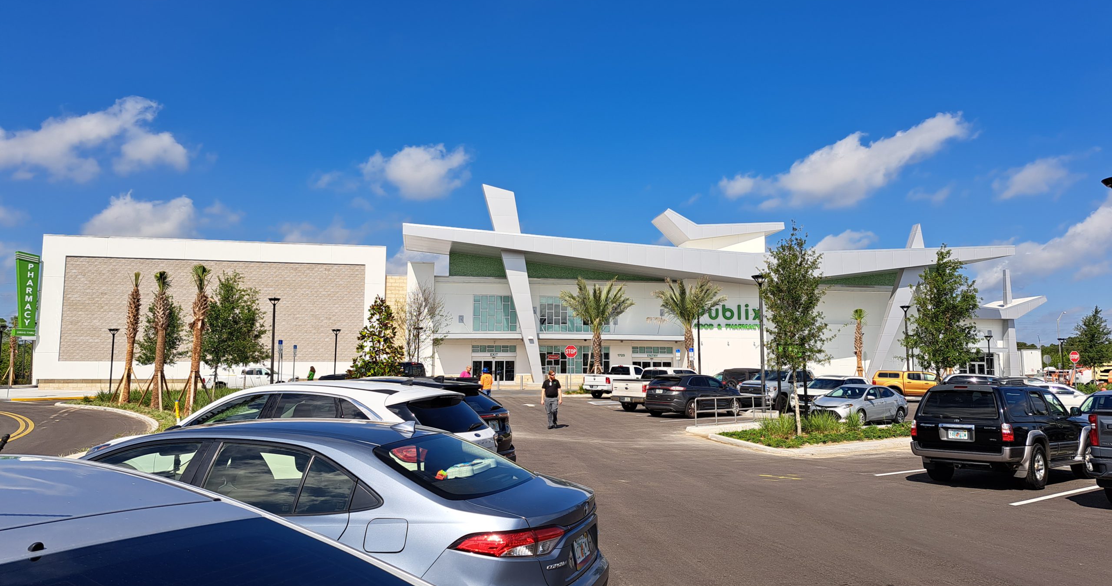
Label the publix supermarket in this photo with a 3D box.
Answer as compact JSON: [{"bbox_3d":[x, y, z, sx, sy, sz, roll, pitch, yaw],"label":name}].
[{"bbox_3d":[0.194,1.863,87.837,86.200,16.850,50.000,1,-6,-11],"label":"publix supermarket"}]

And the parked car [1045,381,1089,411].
[{"bbox_3d":[23.076,5.041,36.473,4.700,1.460,1.820,-2,-6,21],"label":"parked car"}]

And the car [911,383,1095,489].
[{"bbox_3d":[8.713,2.653,14.755,4.660,1.760,1.780,5,-8,-39],"label":"car"}]

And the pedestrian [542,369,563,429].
[{"bbox_3d":[-0.102,3.105,22.700,0.580,1.762,0.420,0,-6,0],"label":"pedestrian"}]

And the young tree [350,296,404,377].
[{"bbox_3d":[-5.801,1.965,24.931,1.750,3.810,1.750,1,-6,-13],"label":"young tree"}]

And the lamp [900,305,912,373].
[{"bbox_3d":[21.931,3.567,48.392,0.650,5.740,0.650,-3,-7,24],"label":"lamp"}]

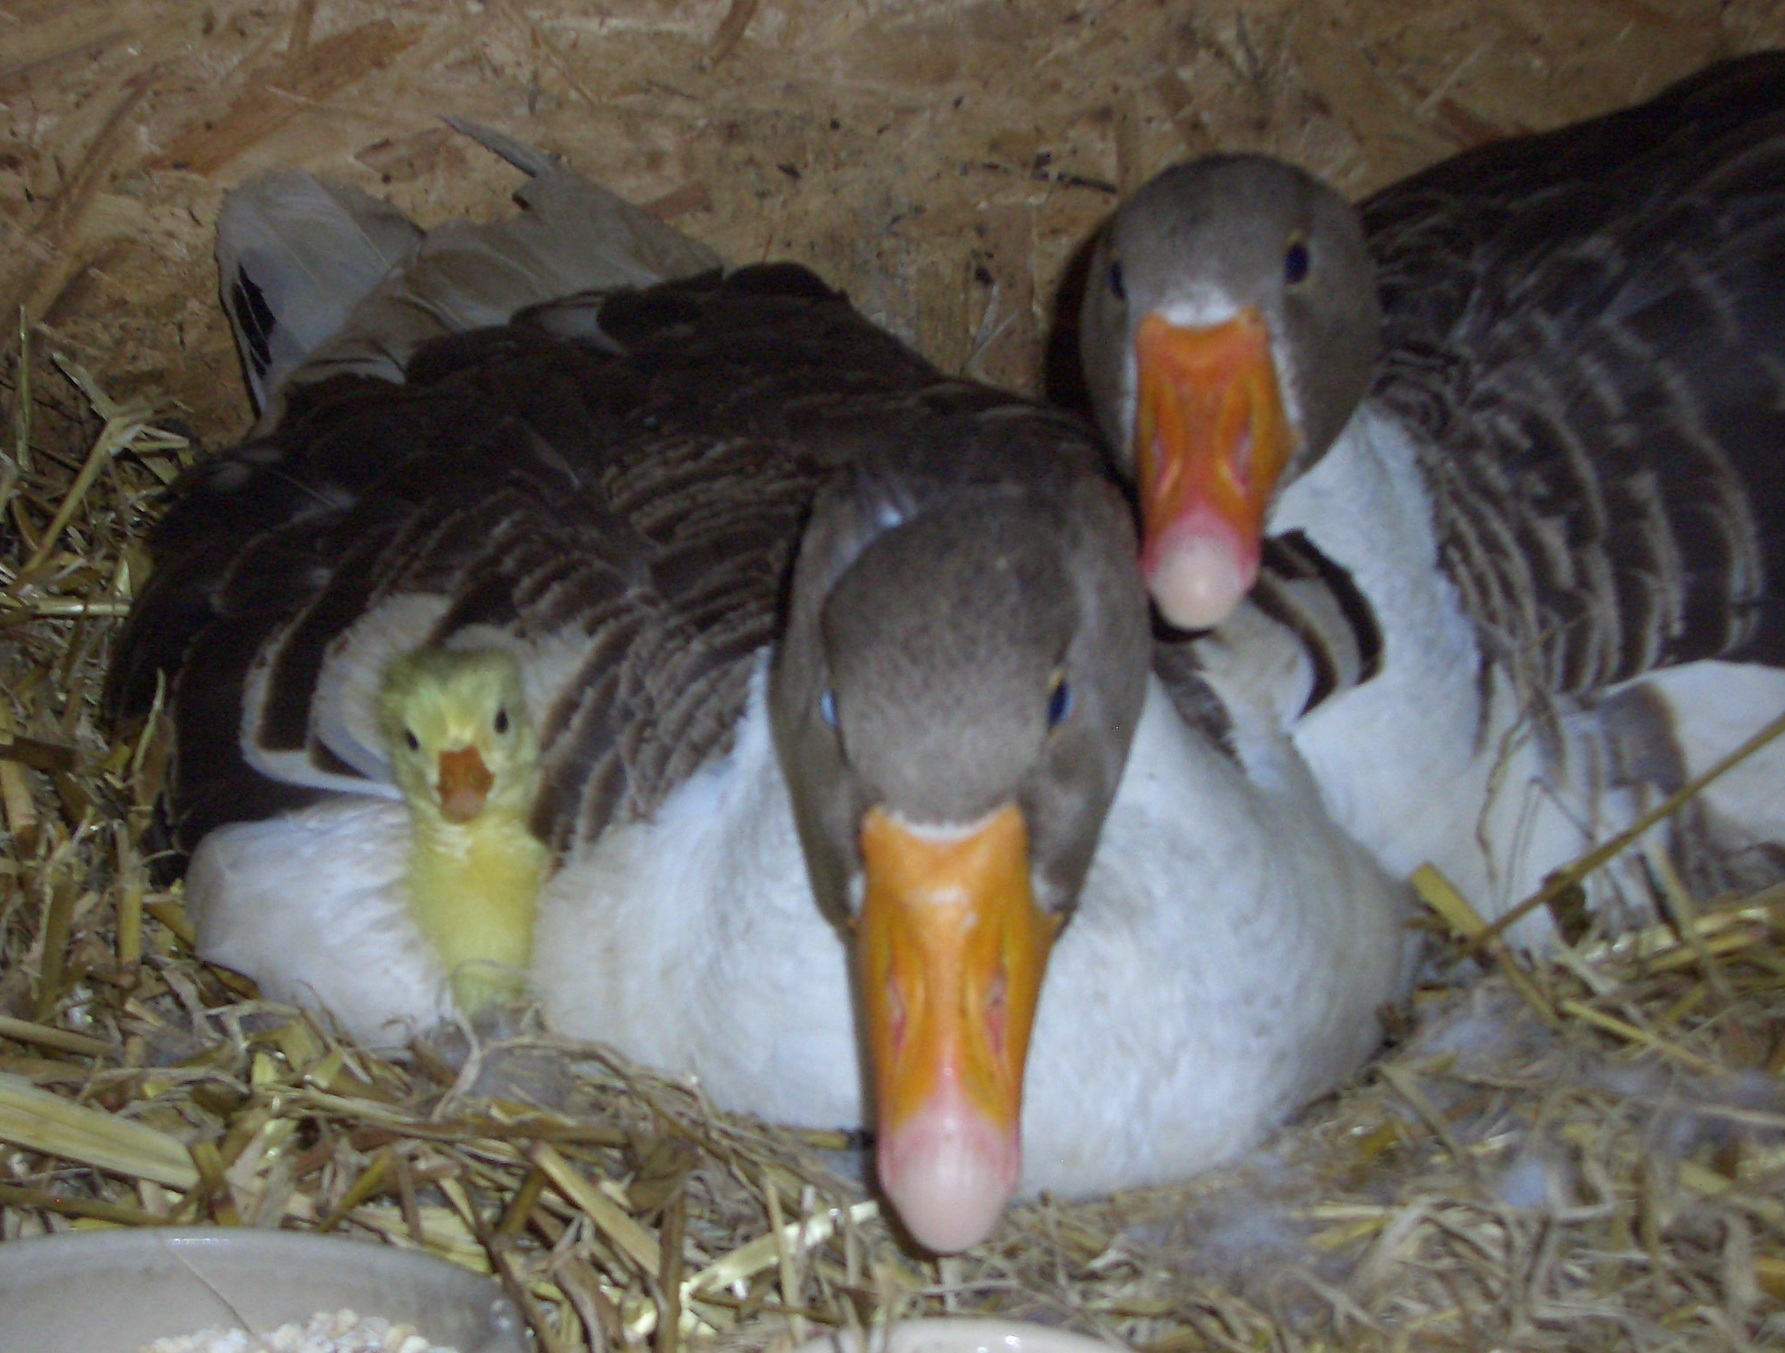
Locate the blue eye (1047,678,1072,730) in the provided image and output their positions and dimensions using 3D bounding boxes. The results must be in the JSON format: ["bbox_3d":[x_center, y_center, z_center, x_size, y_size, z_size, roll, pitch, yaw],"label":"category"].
[{"bbox_3d":[0.030,0.005,0.585,0.005,0.009,0.009,3,51,28],"label":"blue eye"}]

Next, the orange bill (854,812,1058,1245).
[{"bbox_3d":[0.012,0.061,0.560,0.036,0.036,0.075,-1,52,5],"label":"orange bill"}]

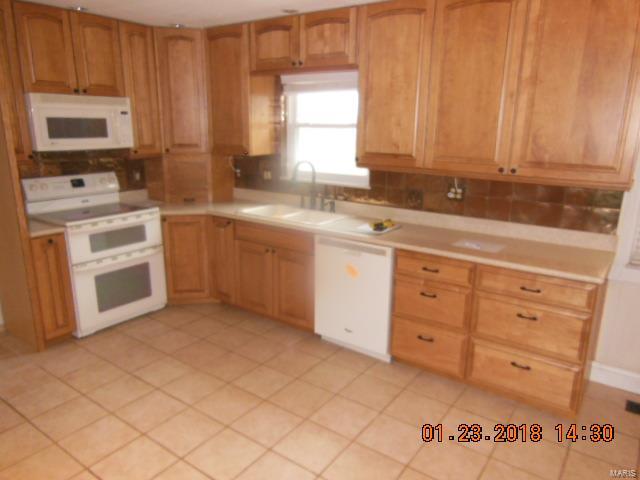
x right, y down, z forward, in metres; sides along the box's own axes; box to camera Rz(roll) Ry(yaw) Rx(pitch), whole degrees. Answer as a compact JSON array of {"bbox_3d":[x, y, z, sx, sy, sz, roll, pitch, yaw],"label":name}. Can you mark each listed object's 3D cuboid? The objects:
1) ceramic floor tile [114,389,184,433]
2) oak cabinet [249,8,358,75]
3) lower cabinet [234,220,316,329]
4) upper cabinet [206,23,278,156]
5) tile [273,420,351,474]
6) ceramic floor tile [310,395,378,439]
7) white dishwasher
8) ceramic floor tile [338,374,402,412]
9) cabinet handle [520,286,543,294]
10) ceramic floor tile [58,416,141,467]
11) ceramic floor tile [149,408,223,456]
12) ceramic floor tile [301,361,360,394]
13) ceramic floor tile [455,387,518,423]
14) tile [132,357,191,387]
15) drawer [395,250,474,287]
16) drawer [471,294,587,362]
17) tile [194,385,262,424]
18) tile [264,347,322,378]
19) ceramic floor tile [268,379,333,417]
[{"bbox_3d":[-0.969,0.987,2.666,0.302,0.012,0.302,11,17,34],"label":"ceramic floor tile"},{"bbox_3d":[-0.054,-1.499,3.580,1.025,0.378,0.343,10,17,33],"label":"oak cabinet"},{"bbox_3d":[-0.199,0.239,3.906,0.870,0.835,0.620,11,17,34],"label":"lower cabinet"},{"bbox_3d":[-0.689,-1.297,4.095,0.508,1.053,0.323,11,17,34],"label":"upper cabinet"},{"bbox_3d":[-0.038,1.069,2.392,0.302,0.012,0.302,11,17,34],"label":"tile"},{"bbox_3d":[0.139,1.018,2.666,0.307,0.010,0.307,11,17,34],"label":"ceramic floor tile"},{"bbox_3d":[0.387,0.357,3.551,0.619,0.843,0.603,10,17,33],"label":"white dishwasher"},{"bbox_3d":[0.320,0.952,2.879,0.302,0.012,0.302,11,17,34],"label":"ceramic floor tile"},{"bbox_3d":[1.151,0.273,2.517,0.105,0.018,0.030,11,17,34],"label":"cabinet handle"},{"bbox_3d":[-1.148,1.045,2.423,0.302,0.012,0.302,11,17,34],"label":"ceramic floor tile"},{"bbox_3d":[-0.729,1.044,2.525,0.307,0.010,0.307,11,17,34],"label":"ceramic floor tile"},{"bbox_3d":[0.072,0.914,3.089,0.306,0.010,0.306,11,17,34],"label":"ceramic floor tile"},{"bbox_3d":[0.997,0.982,2.771,0.303,0.010,0.303,11,17,34],"label":"ceramic floor tile"},{"bbox_3d":[-1.054,0.892,3.126,0.306,0.010,0.306,11,17,34],"label":"tile"},{"bbox_3d":[0.799,0.136,2.972,0.483,0.139,0.420,10,17,32],"label":"drawer"},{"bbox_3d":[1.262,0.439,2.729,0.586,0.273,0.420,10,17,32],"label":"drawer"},{"bbox_3d":[-0.540,0.971,2.732,0.303,0.010,0.303,11,17,34],"label":"tile"},{"bbox_3d":[-0.185,0.864,3.261,0.307,0.010,0.307,11,17,34],"label":"tile"},{"bbox_3d":[-0.114,0.971,2.841,0.307,0.010,0.307,11,17,34],"label":"ceramic floor tile"}]

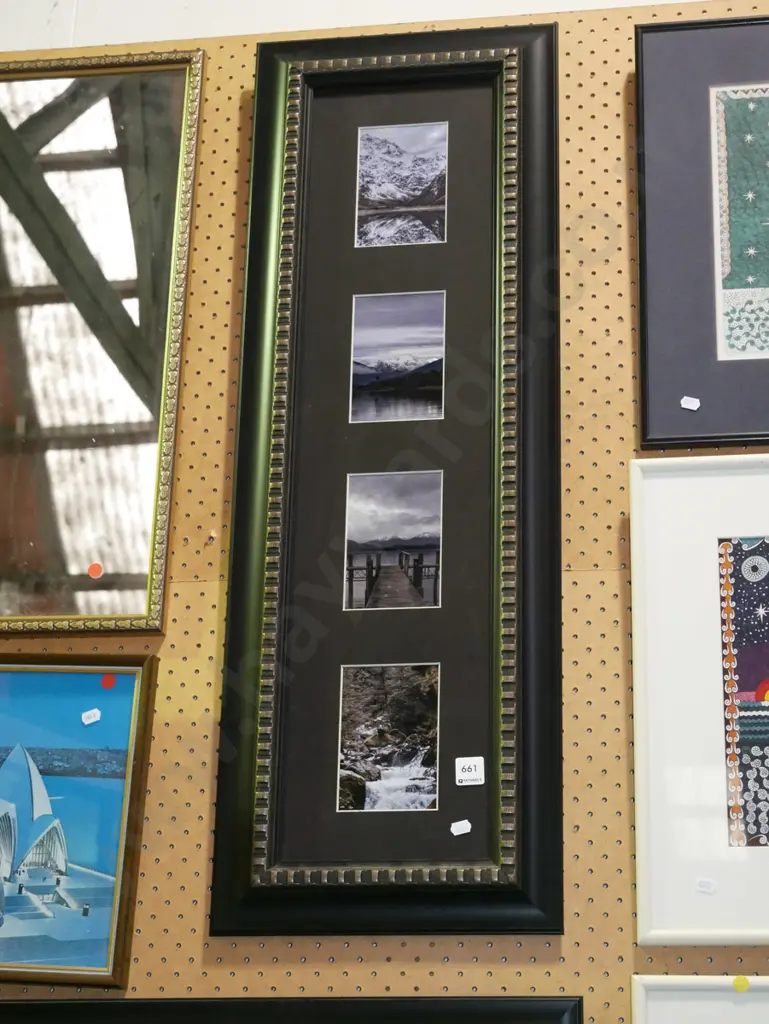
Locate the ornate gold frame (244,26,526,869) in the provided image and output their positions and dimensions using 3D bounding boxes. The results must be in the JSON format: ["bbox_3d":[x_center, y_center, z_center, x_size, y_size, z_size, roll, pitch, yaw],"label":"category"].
[{"bbox_3d":[0.010,-0.066,2.014,0.236,0.848,0.020,-2,-22,9],"label":"ornate gold frame"}]

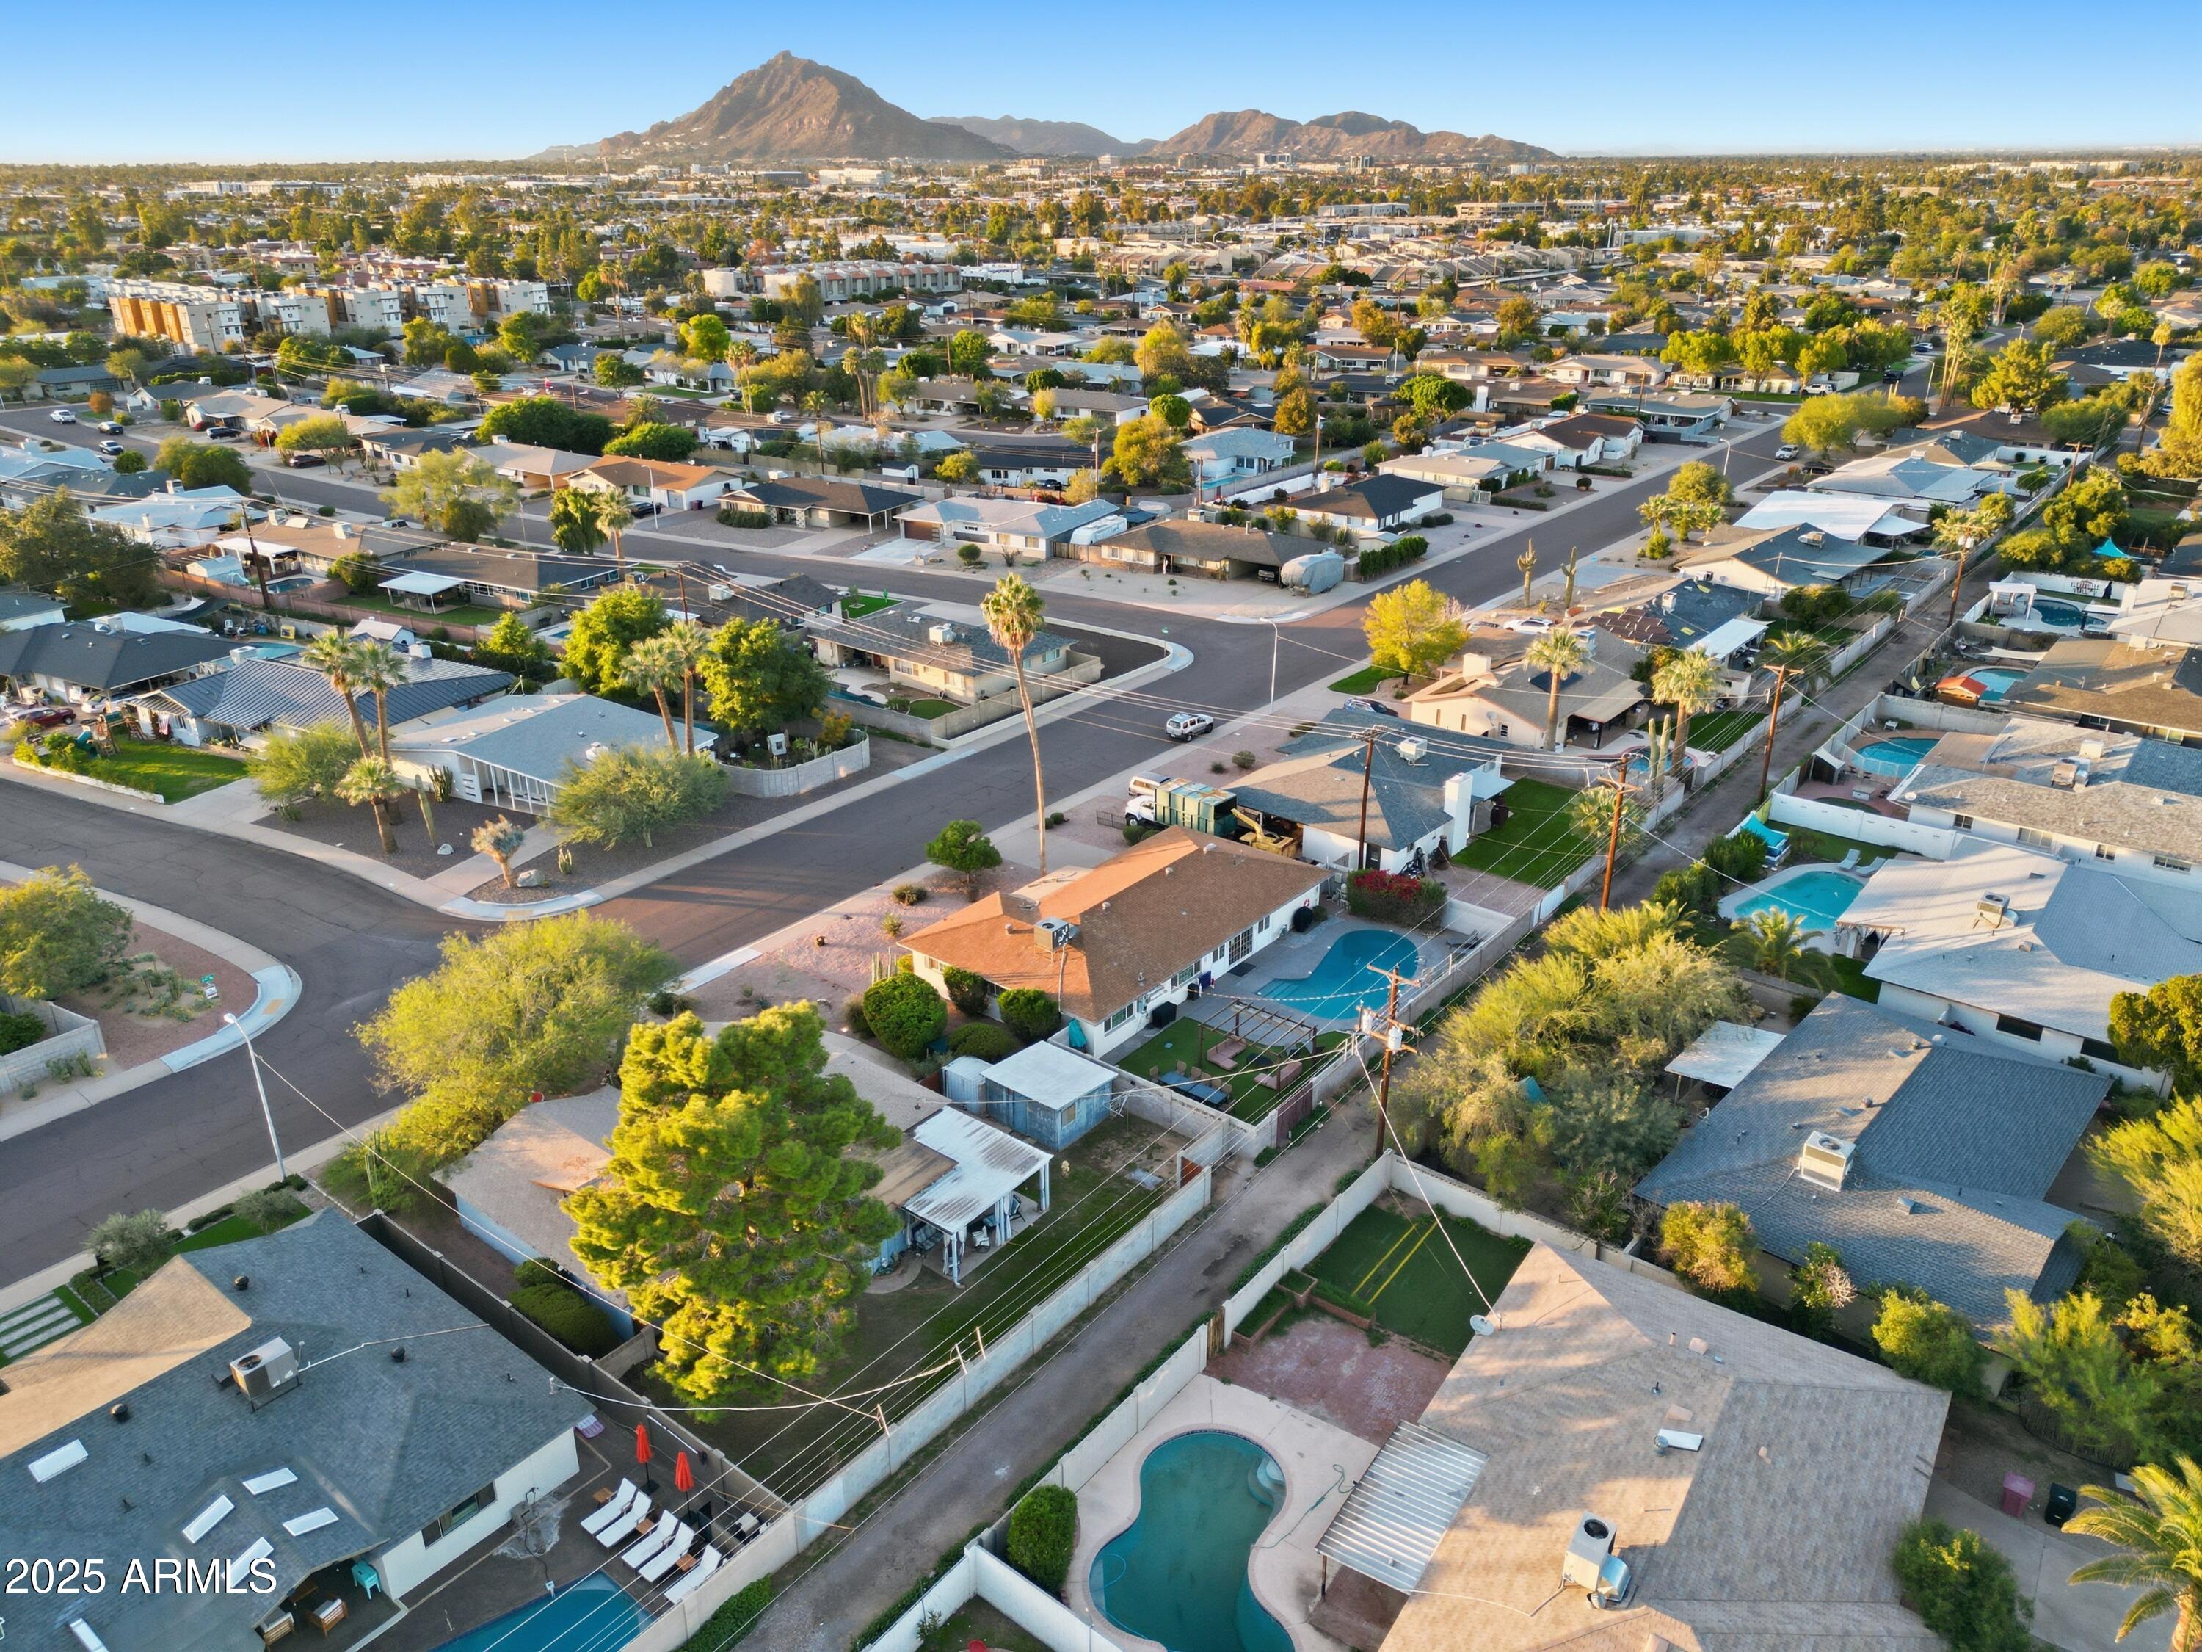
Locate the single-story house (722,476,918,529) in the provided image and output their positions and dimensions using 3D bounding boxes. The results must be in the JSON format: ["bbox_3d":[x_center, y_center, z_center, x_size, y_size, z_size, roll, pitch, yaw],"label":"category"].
[{"bbox_3d":[-34.353,-40.179,189.122,22.079,4.200,12.015,12,27,27],"label":"single-story house"}]

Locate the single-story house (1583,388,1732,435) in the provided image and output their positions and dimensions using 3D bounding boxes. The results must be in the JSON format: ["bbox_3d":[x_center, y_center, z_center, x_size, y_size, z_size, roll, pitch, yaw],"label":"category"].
[{"bbox_3d":[91.371,-68.812,251.004,21.232,4.200,15.000,18,30,36],"label":"single-story house"}]

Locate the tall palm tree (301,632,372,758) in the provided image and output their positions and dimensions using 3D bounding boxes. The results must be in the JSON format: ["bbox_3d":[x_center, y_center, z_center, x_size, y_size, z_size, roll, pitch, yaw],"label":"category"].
[{"bbox_3d":[-49.636,-6.536,101.227,4.694,13.398,4.694,-12,26,-24],"label":"tall palm tree"}]

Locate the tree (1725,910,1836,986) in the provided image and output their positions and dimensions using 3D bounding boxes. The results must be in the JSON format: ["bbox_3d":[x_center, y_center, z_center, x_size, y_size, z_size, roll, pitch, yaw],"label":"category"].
[{"bbox_3d":[36.923,6.349,82.023,5.900,4.180,5.800,0,24,0],"label":"tree"}]

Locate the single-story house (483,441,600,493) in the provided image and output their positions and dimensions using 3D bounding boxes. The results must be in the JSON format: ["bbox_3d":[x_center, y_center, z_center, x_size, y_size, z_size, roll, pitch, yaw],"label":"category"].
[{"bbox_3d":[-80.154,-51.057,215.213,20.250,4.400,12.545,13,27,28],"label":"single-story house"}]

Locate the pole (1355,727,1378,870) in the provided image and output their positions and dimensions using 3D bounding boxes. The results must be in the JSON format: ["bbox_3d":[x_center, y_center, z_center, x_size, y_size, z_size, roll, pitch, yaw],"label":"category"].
[{"bbox_3d":[15.842,-1.112,91.828,0.400,10.160,2.300,18,30,36],"label":"pole"}]

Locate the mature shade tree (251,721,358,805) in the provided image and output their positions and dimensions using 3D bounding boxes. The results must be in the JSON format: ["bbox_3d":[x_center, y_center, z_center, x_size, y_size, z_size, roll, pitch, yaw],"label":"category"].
[{"bbox_3d":[-51.309,-3.822,98.549,6.200,5.400,6.200,0,24,0],"label":"mature shade tree"}]

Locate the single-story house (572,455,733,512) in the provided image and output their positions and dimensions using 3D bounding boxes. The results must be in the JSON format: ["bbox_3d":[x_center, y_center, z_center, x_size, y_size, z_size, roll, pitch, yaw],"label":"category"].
[{"bbox_3d":[-60.336,-46.084,203.482,21.732,4.400,13.237,13,27,28],"label":"single-story house"}]

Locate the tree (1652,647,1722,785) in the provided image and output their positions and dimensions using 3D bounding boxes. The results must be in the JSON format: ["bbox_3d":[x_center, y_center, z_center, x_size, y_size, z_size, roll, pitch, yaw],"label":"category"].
[{"bbox_3d":[40.661,-7.674,106.805,4.800,9.930,4.800,0,24,0],"label":"tree"}]

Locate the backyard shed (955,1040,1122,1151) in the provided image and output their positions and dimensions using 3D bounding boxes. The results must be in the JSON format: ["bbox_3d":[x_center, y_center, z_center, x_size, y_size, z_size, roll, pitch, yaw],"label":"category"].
[{"bbox_3d":[-2.398,12.491,70.722,4.700,2.350,3.900,18,30,36],"label":"backyard shed"}]

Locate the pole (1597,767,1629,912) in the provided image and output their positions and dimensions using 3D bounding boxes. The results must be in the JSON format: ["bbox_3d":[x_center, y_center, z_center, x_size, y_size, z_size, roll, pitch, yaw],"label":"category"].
[{"bbox_3d":[29.323,0.784,87.121,2.300,10.000,0.400,17,29,35],"label":"pole"}]

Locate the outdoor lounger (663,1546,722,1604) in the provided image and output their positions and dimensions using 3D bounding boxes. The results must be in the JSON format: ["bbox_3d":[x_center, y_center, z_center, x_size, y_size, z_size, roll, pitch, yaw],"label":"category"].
[{"bbox_3d":[-12.496,23.158,46.957,0.660,0.930,1.750,18,30,35],"label":"outdoor lounger"}]

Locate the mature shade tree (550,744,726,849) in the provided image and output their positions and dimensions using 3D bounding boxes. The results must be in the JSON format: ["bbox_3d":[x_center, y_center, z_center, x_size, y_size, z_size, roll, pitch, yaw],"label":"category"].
[{"bbox_3d":[-29.780,-1.982,98.530,11.000,6.600,9.800,17,29,35],"label":"mature shade tree"}]

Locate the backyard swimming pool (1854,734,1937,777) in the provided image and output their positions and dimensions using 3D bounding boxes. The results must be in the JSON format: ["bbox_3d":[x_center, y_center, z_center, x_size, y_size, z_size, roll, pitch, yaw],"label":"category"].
[{"bbox_3d":[55.917,-4.487,107.298,4.700,1.500,10.000,18,30,36],"label":"backyard swimming pool"}]

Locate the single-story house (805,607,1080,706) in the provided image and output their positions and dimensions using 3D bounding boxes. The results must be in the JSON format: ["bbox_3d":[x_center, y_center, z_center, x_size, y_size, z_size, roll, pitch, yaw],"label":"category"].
[{"bbox_3d":[-13.567,-15.646,131.335,19.637,4.100,12.717,18,29,35],"label":"single-story house"}]

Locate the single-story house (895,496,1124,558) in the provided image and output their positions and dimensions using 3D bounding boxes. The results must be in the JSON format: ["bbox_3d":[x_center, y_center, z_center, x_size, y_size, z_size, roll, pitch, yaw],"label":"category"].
[{"bbox_3d":[-11.009,-36.254,179.622,21.051,4.300,16.615,12,27,26],"label":"single-story house"}]

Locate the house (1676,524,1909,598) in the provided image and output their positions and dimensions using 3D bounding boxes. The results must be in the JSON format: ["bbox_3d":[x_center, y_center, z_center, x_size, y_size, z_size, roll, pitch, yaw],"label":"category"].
[{"bbox_3d":[70.814,-27.689,159.359,17.164,4.400,23.336,17,29,35],"label":"house"}]

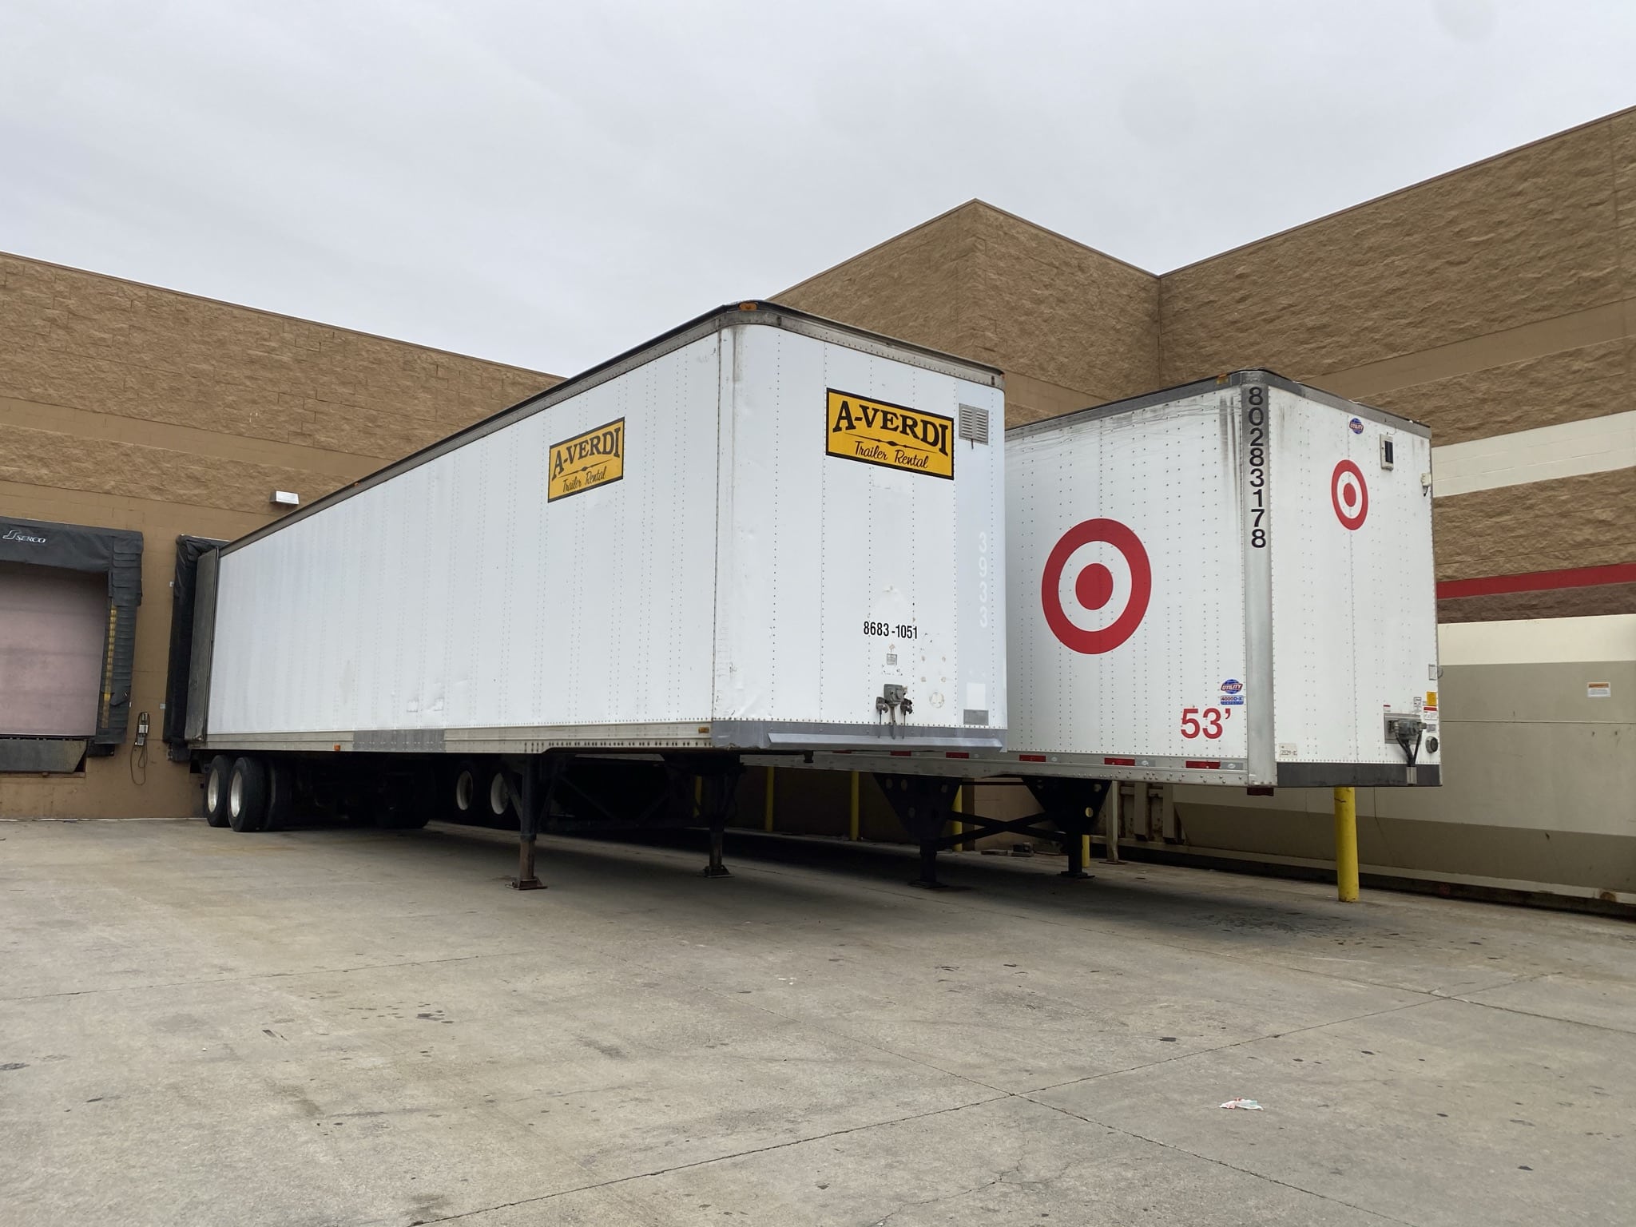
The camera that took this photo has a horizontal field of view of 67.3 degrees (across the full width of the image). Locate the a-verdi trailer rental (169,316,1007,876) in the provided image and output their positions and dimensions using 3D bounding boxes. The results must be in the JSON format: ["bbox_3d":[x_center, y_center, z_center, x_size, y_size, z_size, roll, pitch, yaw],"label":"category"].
[{"bbox_3d":[-4.057,0.650,14.119,2.590,4.086,14.500,6,-8,-39],"label":"a-verdi trailer rental"}]

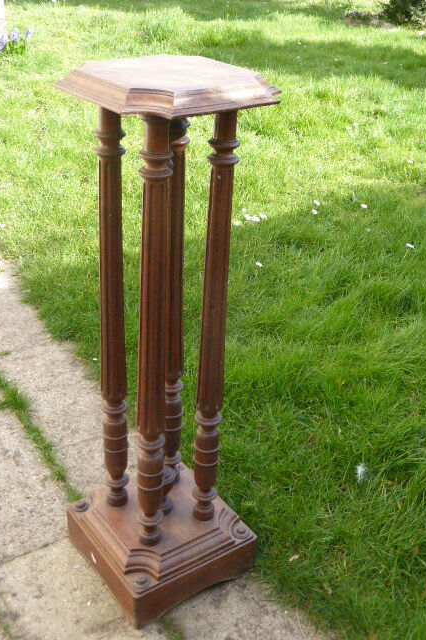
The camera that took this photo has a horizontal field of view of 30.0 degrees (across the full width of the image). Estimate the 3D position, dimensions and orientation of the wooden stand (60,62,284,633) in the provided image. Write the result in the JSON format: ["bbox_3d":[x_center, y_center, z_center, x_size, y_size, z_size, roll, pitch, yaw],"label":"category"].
[{"bbox_3d":[-0.097,0.064,1.582,0.320,1.090,0.320,-18,35,-33],"label":"wooden stand"}]

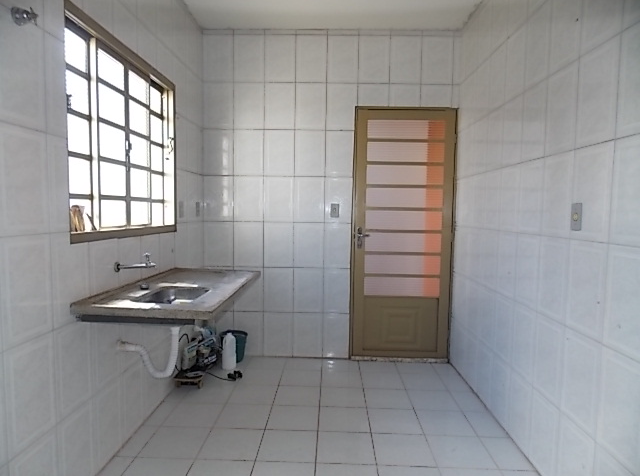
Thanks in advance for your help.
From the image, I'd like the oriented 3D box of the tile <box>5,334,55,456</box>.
[{"bbox_3d":[-1.080,0.575,1.591,0.010,0.385,0.256,1,4,2],"label":"tile"}]

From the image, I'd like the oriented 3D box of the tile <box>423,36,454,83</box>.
[{"bbox_3d":[0.969,-1.463,3.496,0.256,0.385,0.010,1,4,2],"label":"tile"}]

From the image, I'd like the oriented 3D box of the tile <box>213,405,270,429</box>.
[{"bbox_3d":[-0.465,1.100,2.617,0.302,0.010,0.305,1,4,2],"label":"tile"}]

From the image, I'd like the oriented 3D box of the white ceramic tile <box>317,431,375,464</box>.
[{"bbox_3d":[0.138,1.133,2.291,0.302,0.010,0.306,1,4,2],"label":"white ceramic tile"}]

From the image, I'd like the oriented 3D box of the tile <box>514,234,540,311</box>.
[{"bbox_3d":[1.096,0.171,2.256,0.010,0.379,0.254,1,4,1],"label":"tile"}]

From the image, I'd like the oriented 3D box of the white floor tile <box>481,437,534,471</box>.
[{"bbox_3d":[0.987,1.148,2.267,0.179,0.010,0.305,1,4,2],"label":"white floor tile"}]

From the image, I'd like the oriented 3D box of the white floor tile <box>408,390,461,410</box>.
[{"bbox_3d":[0.764,1.099,2.879,0.302,0.014,0.304,1,4,2],"label":"white floor tile"}]

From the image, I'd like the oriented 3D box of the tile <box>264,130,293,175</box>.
[{"bbox_3d":[-0.349,-0.727,3.654,0.264,0.394,0.010,1,4,2],"label":"tile"}]

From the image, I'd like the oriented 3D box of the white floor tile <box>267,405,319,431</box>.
[{"bbox_3d":[-0.161,1.106,2.608,0.302,0.010,0.305,1,4,2],"label":"white floor tile"}]

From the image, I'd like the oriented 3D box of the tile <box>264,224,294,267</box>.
[{"bbox_3d":[-0.349,0.062,3.636,0.257,0.385,0.010,1,4,2],"label":"tile"}]

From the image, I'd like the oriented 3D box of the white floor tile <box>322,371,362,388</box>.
[{"bbox_3d":[0.163,1.071,3.214,0.302,0.010,0.305,1,4,2],"label":"white floor tile"}]

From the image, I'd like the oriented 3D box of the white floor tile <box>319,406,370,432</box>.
[{"bbox_3d":[0.144,1.109,2.593,0.302,0.014,0.304,1,4,2],"label":"white floor tile"}]

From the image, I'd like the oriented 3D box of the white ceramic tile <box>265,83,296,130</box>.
[{"bbox_3d":[-0.332,-1.091,3.523,0.254,0.380,0.014,1,4,1],"label":"white ceramic tile"}]

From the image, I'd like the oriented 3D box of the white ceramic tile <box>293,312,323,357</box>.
[{"bbox_3d":[-0.103,0.841,3.675,0.256,0.385,0.010,1,4,2],"label":"white ceramic tile"}]

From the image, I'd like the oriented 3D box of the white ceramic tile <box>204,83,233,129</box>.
[{"bbox_3d":[-0.860,-1.123,3.607,0.261,0.391,0.010,1,4,1],"label":"white ceramic tile"}]

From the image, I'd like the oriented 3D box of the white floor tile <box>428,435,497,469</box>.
[{"bbox_3d":[0.752,1.152,2.293,0.305,0.010,0.305,1,4,2],"label":"white floor tile"}]

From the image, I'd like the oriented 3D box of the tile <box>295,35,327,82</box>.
[{"bbox_3d":[-0.070,-1.498,3.562,0.261,0.391,0.010,1,4,1],"label":"tile"}]

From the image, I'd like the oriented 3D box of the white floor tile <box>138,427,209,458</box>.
[{"bbox_3d":[-0.803,1.152,2.390,0.315,0.010,0.320,1,4,2],"label":"white floor tile"}]

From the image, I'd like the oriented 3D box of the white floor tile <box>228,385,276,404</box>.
[{"bbox_3d":[-0.454,1.079,2.918,0.302,0.014,0.304,1,4,2],"label":"white floor tile"}]

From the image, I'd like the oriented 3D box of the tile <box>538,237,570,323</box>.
[{"bbox_3d":[1.104,0.190,2.008,0.010,0.385,0.257,1,4,1],"label":"tile"}]

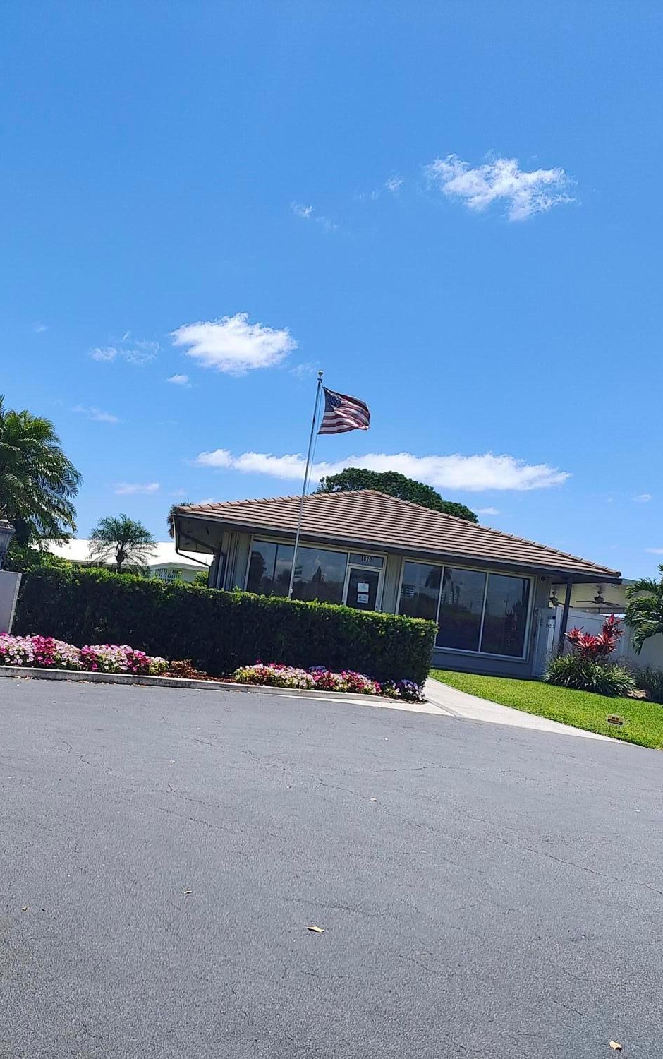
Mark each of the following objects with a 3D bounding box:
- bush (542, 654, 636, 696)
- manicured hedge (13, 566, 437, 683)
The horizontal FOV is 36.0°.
[{"bbox_3d":[5.942,3.292,23.304,2.000,0.817,1.600,7,-5,10],"label":"bush"},{"bbox_3d":[-1.472,1.529,14.986,6.344,1.150,0.950,9,-5,-23],"label":"manicured hedge"}]

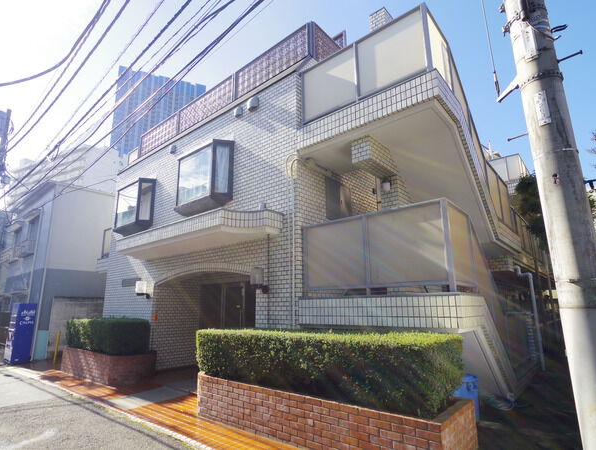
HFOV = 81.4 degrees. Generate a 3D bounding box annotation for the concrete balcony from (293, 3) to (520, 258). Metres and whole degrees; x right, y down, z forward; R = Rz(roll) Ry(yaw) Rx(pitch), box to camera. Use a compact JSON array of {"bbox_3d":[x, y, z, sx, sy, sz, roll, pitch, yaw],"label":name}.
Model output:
[{"bbox_3d":[2.339,-0.977,6.598,2.260,2.900,4.540,-12,-17,40],"label":"concrete balcony"}]

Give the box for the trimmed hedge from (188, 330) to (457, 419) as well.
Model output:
[{"bbox_3d":[0.061,1.672,4.368,3.480,0.590,0.840,-12,-17,40],"label":"trimmed hedge"}]

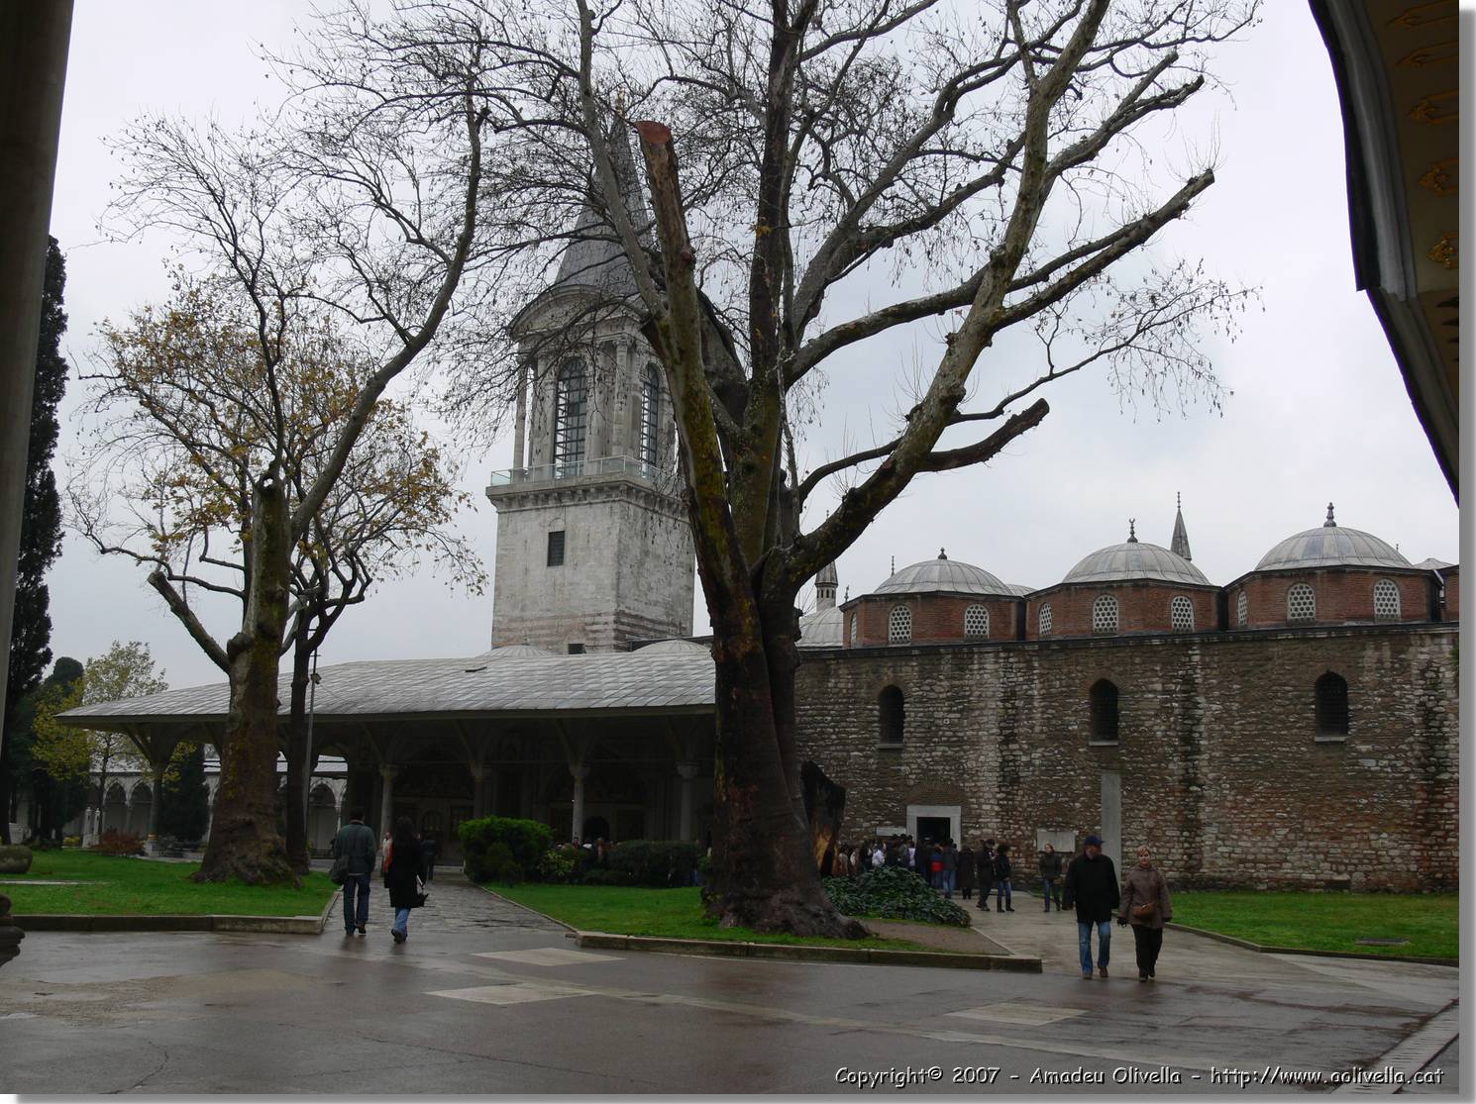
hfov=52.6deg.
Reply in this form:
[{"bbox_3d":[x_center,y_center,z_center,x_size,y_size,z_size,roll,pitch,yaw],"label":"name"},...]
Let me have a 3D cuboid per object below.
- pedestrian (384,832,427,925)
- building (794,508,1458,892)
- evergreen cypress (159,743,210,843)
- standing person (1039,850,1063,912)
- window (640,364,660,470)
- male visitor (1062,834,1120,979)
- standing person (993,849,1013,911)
[{"bbox_3d":[-4.407,4.390,20.033,0.560,1.650,0.480,4,-11,-14],"label":"pedestrian"},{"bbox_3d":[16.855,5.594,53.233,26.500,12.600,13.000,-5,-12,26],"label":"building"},{"bbox_3d":[-30.908,12.924,83.648,2.400,7.000,2.400,1,-11,0],"label":"evergreen cypress"},{"bbox_3d":[7.785,8.130,37.244,0.550,1.660,0.360,-3,-11,21],"label":"standing person"},{"bbox_3d":[-4.685,-7.190,80.000,0.350,6.200,1.850,-5,-12,26],"label":"window"},{"bbox_3d":[4.426,4.462,18.833,0.700,1.760,0.460,1,-11,0],"label":"male visitor"},{"bbox_3d":[6.579,8.118,37.184,0.380,1.660,0.480,-8,-14,40],"label":"standing person"}]

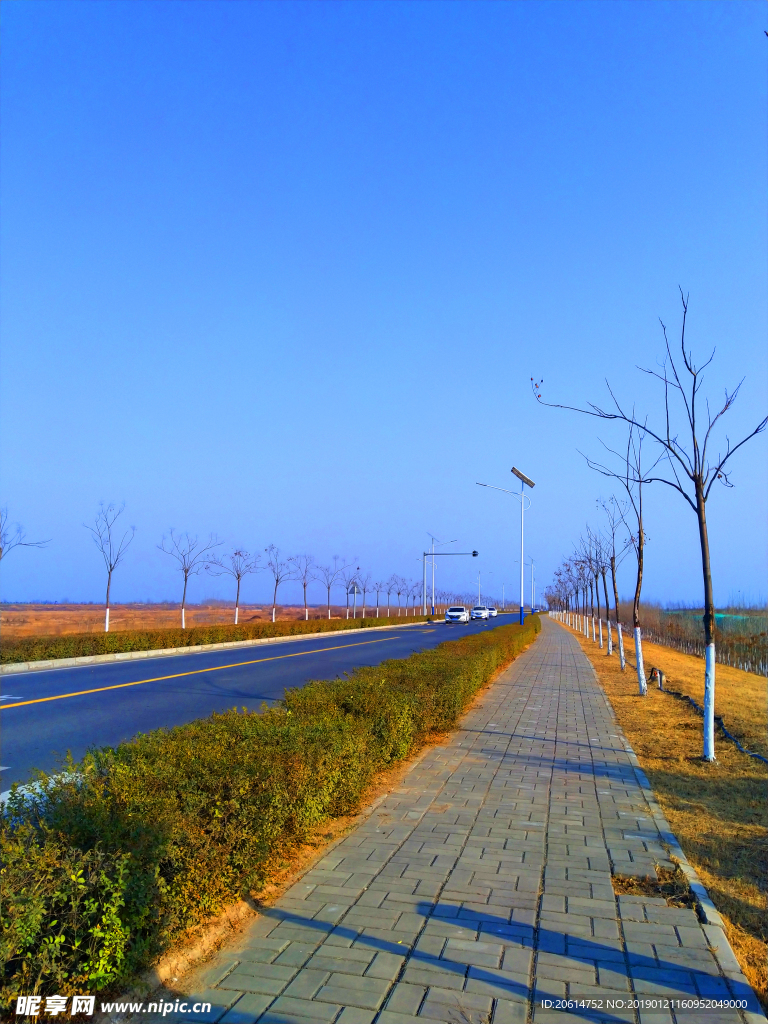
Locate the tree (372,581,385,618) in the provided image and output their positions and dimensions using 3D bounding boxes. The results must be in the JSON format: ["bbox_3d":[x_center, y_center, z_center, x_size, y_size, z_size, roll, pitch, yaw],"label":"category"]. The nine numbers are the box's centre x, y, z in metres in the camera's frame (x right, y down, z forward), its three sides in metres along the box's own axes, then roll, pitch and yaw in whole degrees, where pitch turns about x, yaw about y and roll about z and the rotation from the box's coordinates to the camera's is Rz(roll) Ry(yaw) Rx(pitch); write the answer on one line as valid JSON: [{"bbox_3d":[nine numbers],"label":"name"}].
[{"bbox_3d":[-0.495,7.843,65.148,1.160,3.600,1.160,0,-7,0],"label":"tree"}]

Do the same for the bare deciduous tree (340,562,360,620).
[{"bbox_3d":[-2.502,6.010,54.701,1.490,4.550,1.490,0,-7,0],"label":"bare deciduous tree"}]

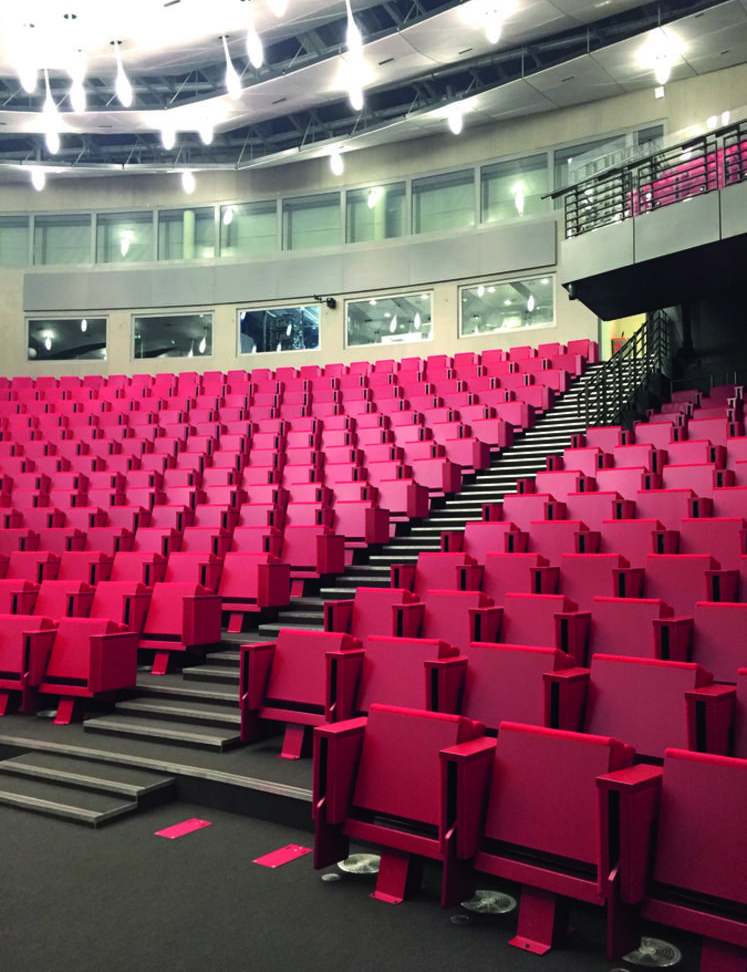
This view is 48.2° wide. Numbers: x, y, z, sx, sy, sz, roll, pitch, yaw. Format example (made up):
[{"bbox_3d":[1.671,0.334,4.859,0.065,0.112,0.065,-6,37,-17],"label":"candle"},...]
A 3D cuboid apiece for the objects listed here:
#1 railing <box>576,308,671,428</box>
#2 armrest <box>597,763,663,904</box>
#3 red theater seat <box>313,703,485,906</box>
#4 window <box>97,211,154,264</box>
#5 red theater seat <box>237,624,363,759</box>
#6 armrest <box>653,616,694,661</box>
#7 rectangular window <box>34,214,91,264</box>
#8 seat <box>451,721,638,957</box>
[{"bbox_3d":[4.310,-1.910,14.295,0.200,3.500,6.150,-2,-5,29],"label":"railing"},{"bbox_3d":[0.951,1.268,3.075,0.133,0.425,0.320,-3,-5,37],"label":"armrest"},{"bbox_3d":[0.136,1.339,3.630,0.643,0.730,0.461,-3,-5,35],"label":"red theater seat"},{"bbox_3d":[-6.384,-6.378,21.459,1.558,1.344,0.100,0,-4,8],"label":"window"},{"bbox_3d":[-0.409,1.264,5.172,0.691,0.730,0.461,-2,-5,34],"label":"red theater seat"},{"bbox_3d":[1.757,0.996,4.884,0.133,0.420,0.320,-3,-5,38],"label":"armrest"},{"bbox_3d":[-8.079,-6.407,21.711,1.566,1.293,0.100,0,-4,5],"label":"rectangular window"},{"bbox_3d":[0.647,1.312,3.220,0.643,0.730,0.461,-3,-5,37],"label":"seat"}]

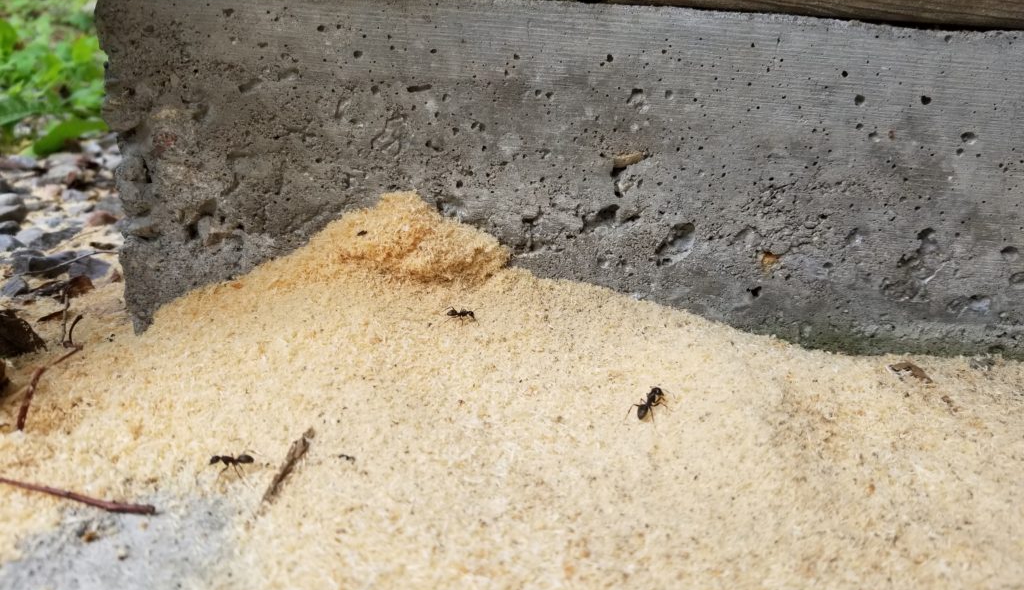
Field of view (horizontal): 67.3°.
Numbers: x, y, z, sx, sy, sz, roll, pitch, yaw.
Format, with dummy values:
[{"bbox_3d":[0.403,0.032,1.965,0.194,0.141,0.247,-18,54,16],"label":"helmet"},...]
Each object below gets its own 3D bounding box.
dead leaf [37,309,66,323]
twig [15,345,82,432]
[{"bbox_3d":[-0.164,0.008,0.274,0.003,0.003,0.011,17,27,29],"label":"dead leaf"},{"bbox_3d":[-0.139,0.027,0.229,0.007,0.004,0.045,-2,24,-13],"label":"twig"}]

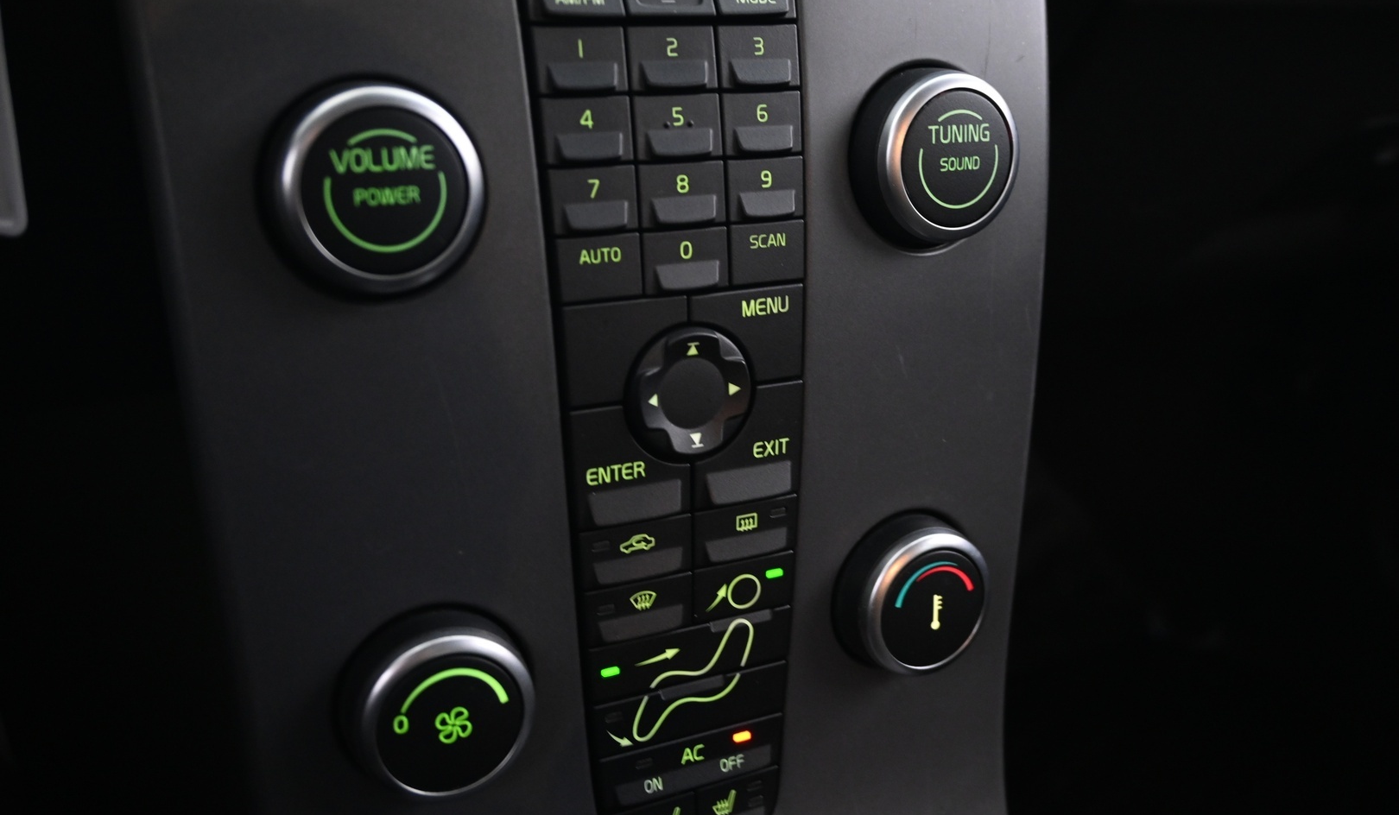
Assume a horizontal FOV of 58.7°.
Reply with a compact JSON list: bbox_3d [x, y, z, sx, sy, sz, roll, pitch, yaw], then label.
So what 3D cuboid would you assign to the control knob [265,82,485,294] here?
[{"bbox_3d":[-0.060,-0.041,0.234,0.041,0.041,0.014,-8,14,-24],"label":"control knob"}]

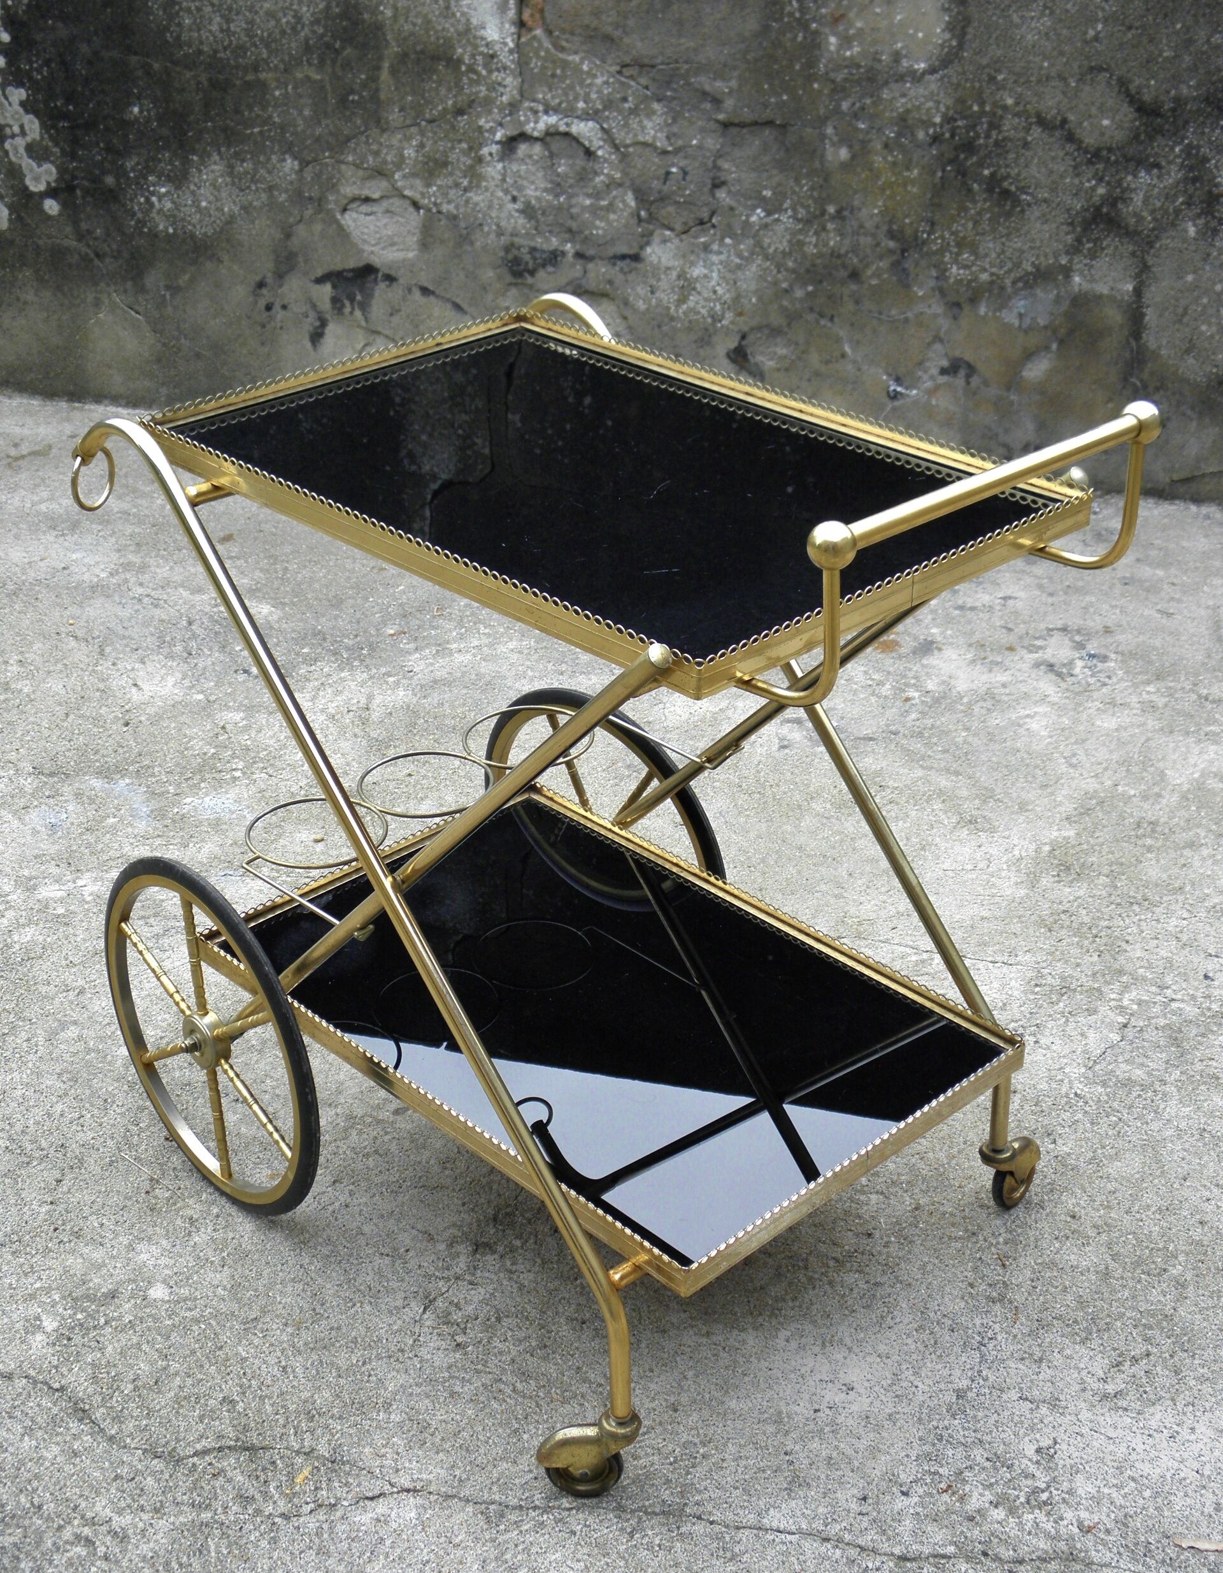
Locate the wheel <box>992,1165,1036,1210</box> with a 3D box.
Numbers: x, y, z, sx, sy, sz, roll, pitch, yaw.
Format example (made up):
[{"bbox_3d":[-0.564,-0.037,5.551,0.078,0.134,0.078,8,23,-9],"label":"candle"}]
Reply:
[{"bbox_3d":[0.351,0.341,1.806,0.015,0.055,0.055,23,36,35],"label":"wheel"}]

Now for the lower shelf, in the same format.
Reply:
[{"bbox_3d":[-0.013,0.175,1.732,0.388,0.027,0.590,-25,38,-37],"label":"lower shelf"}]

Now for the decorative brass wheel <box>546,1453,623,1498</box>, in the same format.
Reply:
[{"bbox_3d":[-0.020,0.499,1.524,0.055,0.055,0.015,2,29,4],"label":"decorative brass wheel"}]

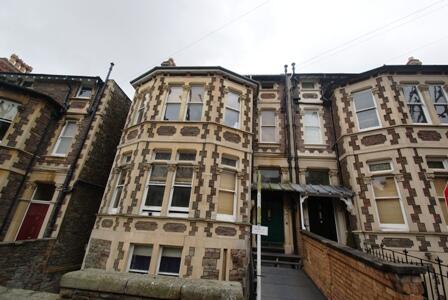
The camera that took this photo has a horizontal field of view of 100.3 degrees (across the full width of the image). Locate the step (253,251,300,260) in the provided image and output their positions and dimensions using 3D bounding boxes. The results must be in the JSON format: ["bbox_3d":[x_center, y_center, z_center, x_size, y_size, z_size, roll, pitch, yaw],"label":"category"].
[{"bbox_3d":[1.945,4.065,7.054,1.724,0.180,0.460,2,-21,6],"label":"step"}]

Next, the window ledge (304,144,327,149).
[{"bbox_3d":[4.333,-0.153,8.902,1.012,0.153,0.220,2,-21,6],"label":"window ledge"}]

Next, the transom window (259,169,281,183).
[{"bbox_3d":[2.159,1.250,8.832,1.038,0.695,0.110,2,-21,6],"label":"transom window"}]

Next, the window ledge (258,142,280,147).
[{"bbox_3d":[2.196,-0.228,9.132,1.062,0.153,0.220,2,-21,6],"label":"window ledge"}]

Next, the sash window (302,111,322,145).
[{"bbox_3d":[4.434,-1.114,9.441,0.896,1.879,0.120,2,-21,6],"label":"sash window"}]

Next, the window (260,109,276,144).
[{"bbox_3d":[2.295,-1.189,9.672,0.835,1.879,0.120,2,-21,6],"label":"window"}]

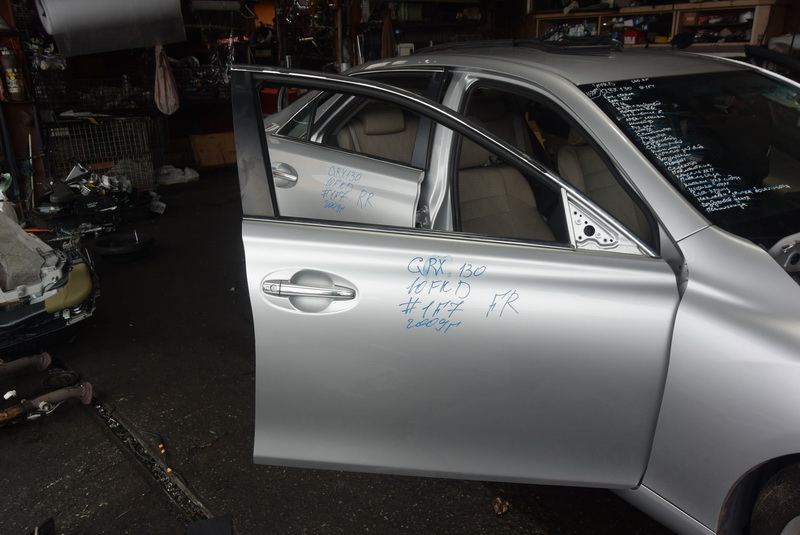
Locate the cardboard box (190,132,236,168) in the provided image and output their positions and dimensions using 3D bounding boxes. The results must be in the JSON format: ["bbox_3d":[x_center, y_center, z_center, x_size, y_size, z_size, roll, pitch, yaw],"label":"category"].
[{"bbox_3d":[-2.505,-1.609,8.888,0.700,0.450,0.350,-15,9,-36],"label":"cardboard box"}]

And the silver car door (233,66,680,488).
[{"bbox_3d":[0.123,0.028,1.683,1.120,1.070,0.280,1,19,6],"label":"silver car door"}]

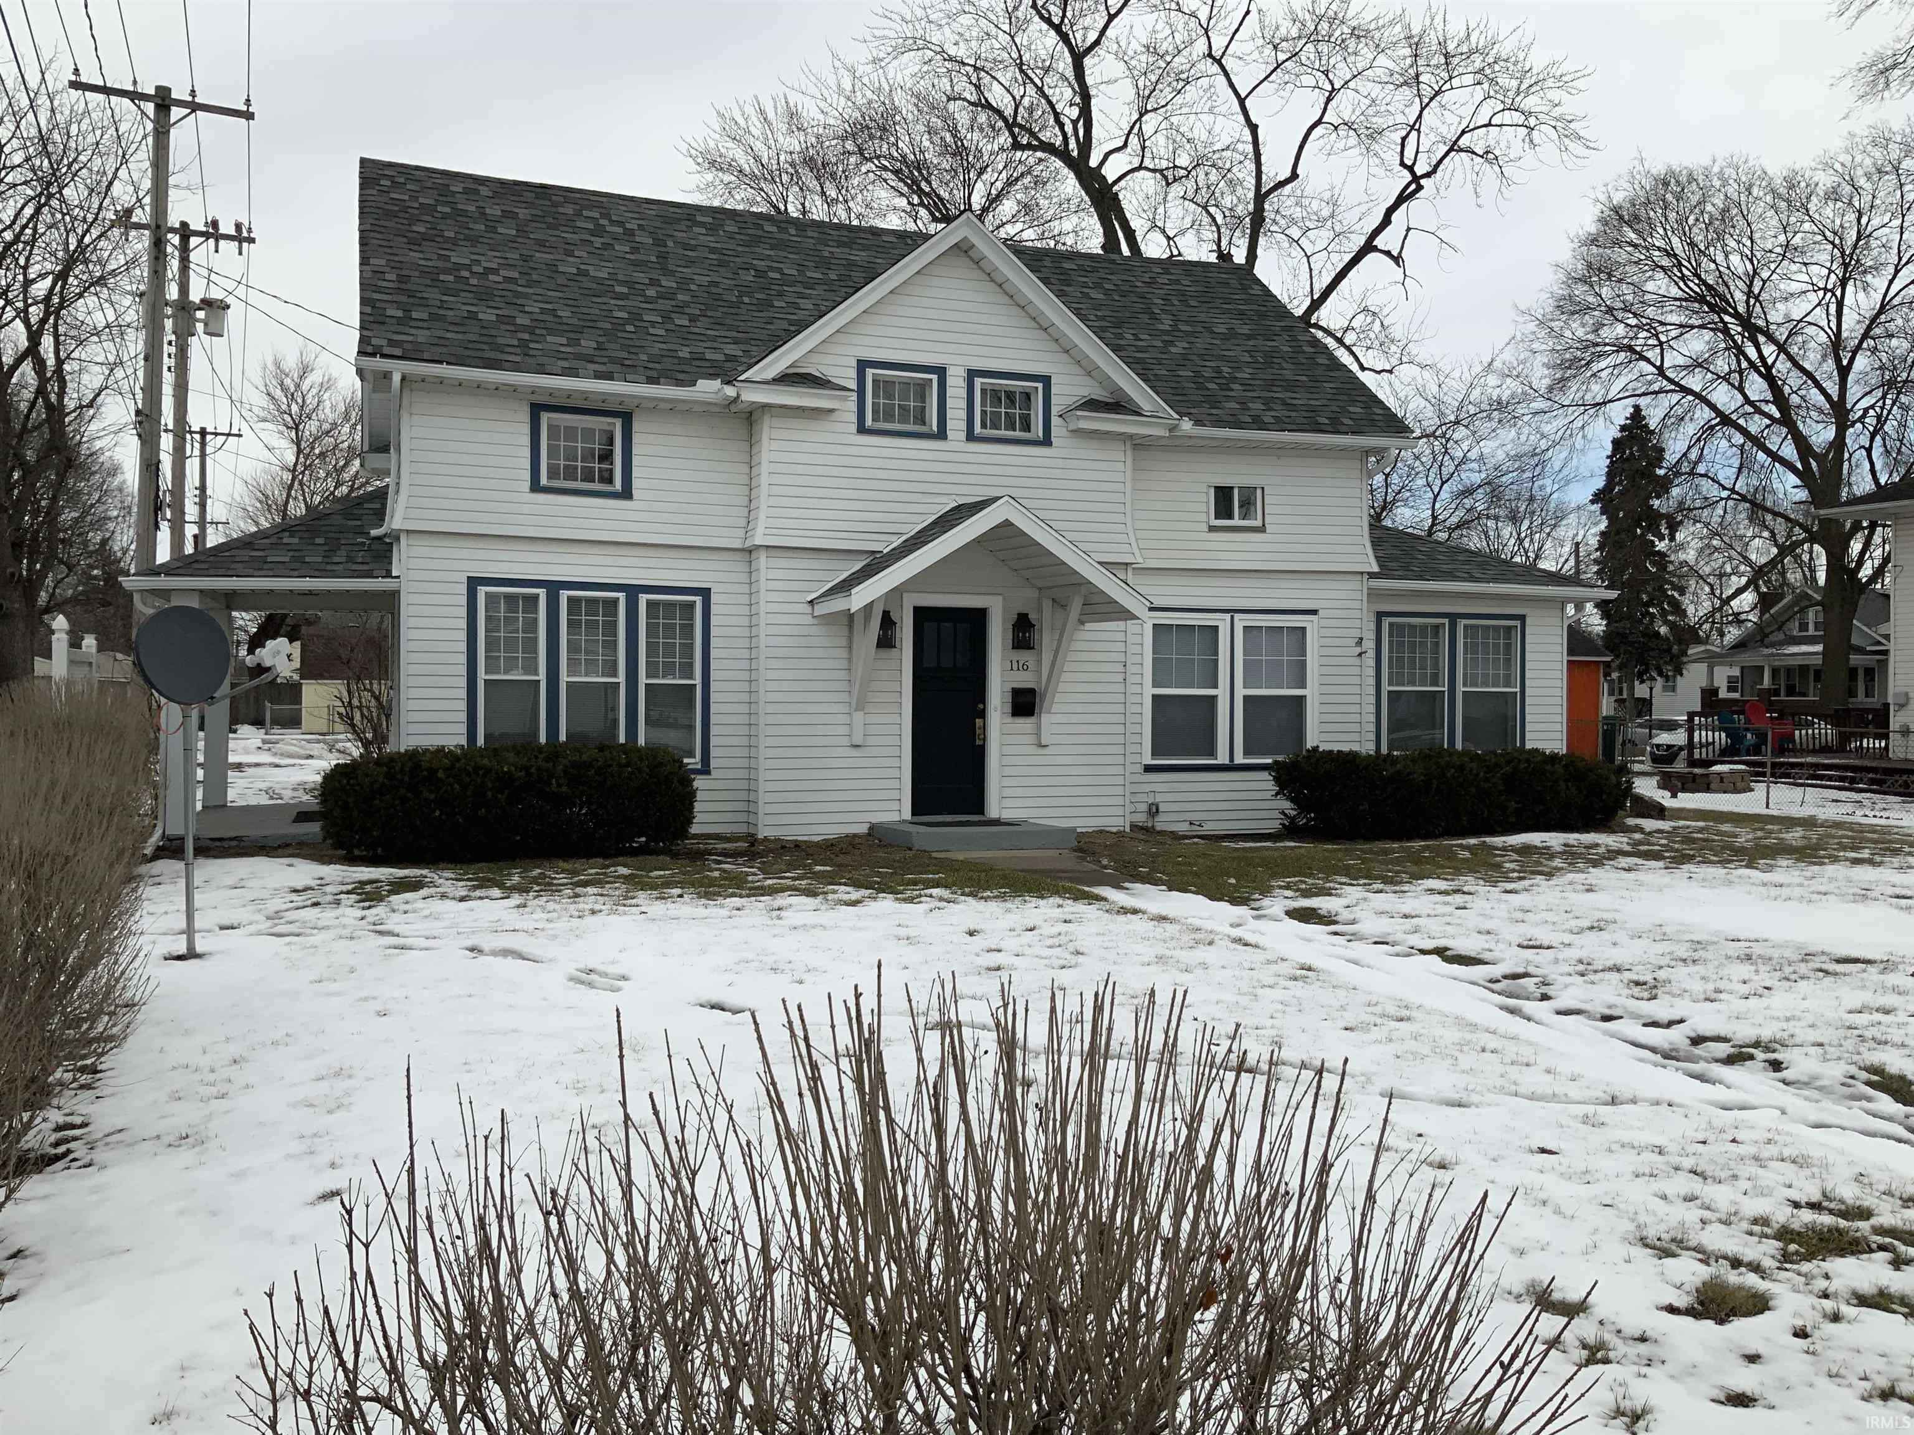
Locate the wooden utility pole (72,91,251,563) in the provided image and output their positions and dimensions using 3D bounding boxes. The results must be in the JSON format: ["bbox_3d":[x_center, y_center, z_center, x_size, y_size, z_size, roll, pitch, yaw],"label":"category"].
[{"bbox_3d":[-11.854,-4.144,23.500,2.440,10.330,0.360,2,1,-24],"label":"wooden utility pole"}]

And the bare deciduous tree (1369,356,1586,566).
[{"bbox_3d":[14.289,-4.660,45.000,6.800,11.280,6.800,0,1,-21],"label":"bare deciduous tree"}]

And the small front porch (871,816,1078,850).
[{"bbox_3d":[0.140,1.081,14.731,1.600,0.180,1.120,0,1,-21],"label":"small front porch"}]

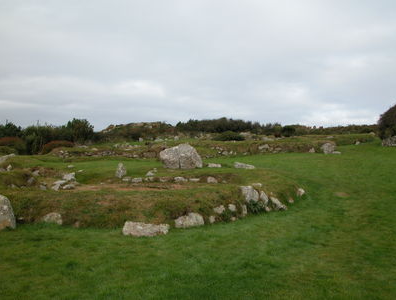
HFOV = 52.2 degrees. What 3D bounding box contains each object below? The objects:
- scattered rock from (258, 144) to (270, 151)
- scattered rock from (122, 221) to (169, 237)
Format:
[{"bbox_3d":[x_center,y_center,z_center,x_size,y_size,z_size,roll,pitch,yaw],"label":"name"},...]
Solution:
[{"bbox_3d":[4.193,-0.158,25.500,0.742,0.371,0.500,0,3,9],"label":"scattered rock"},{"bbox_3d":[-0.857,1.281,6.600,0.742,0.253,0.400,0,3,-4],"label":"scattered rock"}]

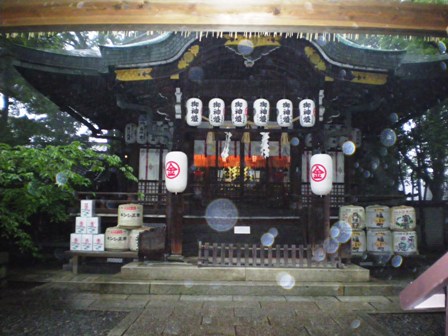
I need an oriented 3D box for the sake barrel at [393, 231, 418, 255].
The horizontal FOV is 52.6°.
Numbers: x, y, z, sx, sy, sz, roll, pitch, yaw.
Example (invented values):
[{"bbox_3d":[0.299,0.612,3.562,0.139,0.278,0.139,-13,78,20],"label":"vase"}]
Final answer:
[{"bbox_3d":[4.278,1.760,10.700,0.585,0.550,0.585,-1,-5,15],"label":"sake barrel"}]

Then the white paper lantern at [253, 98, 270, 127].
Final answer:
[{"bbox_3d":[0.925,-1.333,11.000,0.380,0.680,0.380,1,-6,-7],"label":"white paper lantern"}]

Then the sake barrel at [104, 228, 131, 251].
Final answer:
[{"bbox_3d":[-2.527,1.697,10.750,0.585,0.550,0.585,2,-5,-11],"label":"sake barrel"}]

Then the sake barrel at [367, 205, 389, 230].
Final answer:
[{"bbox_3d":[3.647,1.169,10.700,0.585,0.550,0.585,0,-5,10],"label":"sake barrel"}]

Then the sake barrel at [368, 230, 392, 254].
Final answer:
[{"bbox_3d":[3.678,1.743,10.700,0.585,0.550,0.585,-1,-5,14],"label":"sake barrel"}]

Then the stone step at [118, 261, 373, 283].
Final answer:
[{"bbox_3d":[0.462,2.269,9.984,5.120,0.255,1.400,0,-5,1],"label":"stone step"}]

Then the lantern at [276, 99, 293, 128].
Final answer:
[{"bbox_3d":[1.486,-1.328,11.000,0.380,0.680,0.380,1,-5,-2],"label":"lantern"}]

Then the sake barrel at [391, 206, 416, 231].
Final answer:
[{"bbox_3d":[4.317,1.220,10.900,0.610,0.580,0.610,-1,-6,14],"label":"sake barrel"}]

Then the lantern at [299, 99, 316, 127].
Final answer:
[{"bbox_3d":[2.030,-1.326,11.000,0.380,0.680,0.380,-1,-6,12],"label":"lantern"}]

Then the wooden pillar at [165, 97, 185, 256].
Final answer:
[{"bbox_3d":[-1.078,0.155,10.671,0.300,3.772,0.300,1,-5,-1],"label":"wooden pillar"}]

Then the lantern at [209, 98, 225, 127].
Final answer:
[{"bbox_3d":[-0.168,-1.338,11.000,0.380,0.680,0.380,1,-5,-2],"label":"lantern"}]

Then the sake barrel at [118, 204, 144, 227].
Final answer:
[{"bbox_3d":[-2.164,1.125,10.550,0.585,0.550,0.585,2,-5,-11],"label":"sake barrel"}]

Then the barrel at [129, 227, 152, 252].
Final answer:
[{"bbox_3d":[-1.974,1.709,10.750,0.585,0.550,0.585,3,-6,-28],"label":"barrel"}]

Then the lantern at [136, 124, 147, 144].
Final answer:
[{"bbox_3d":[-2.281,-0.926,12.600,0.280,0.550,0.280,1,-5,-8],"label":"lantern"}]

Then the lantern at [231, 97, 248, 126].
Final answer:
[{"bbox_3d":[0.384,-1.336,11.000,0.380,0.680,0.380,0,-6,8],"label":"lantern"}]

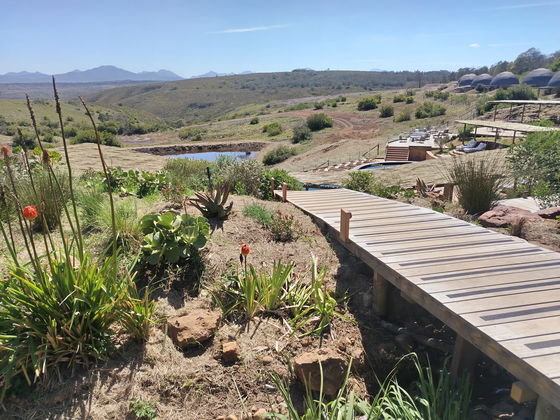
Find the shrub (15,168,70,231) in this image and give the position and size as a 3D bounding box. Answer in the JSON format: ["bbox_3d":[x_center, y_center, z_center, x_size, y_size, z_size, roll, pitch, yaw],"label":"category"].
[{"bbox_3d":[-3.303,-0.146,5.400,0.760,0.760,0.720,-13,22,-31],"label":"shrub"}]

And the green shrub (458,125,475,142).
[{"bbox_3d":[19.692,-8.078,41.000,1.700,1.750,1.600,8,21,24],"label":"green shrub"}]

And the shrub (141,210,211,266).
[{"bbox_3d":[-1.060,0.286,3.900,0.670,0.480,0.620,-6,19,-16],"label":"shrub"}]

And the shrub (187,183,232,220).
[{"bbox_3d":[-0.967,-0.118,5.400,0.600,0.460,0.560,-5,19,-10],"label":"shrub"}]

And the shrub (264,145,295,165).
[{"bbox_3d":[-0.153,-5.644,39.188,3.229,1.931,2.422,0,19,0],"label":"shrub"}]

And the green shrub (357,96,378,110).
[{"bbox_3d":[16.675,-20.227,73.601,4.068,2.472,3.458,0,19,0],"label":"green shrub"}]

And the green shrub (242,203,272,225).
[{"bbox_3d":[-0.296,0.046,5.100,0.390,0.240,0.370,-2,19,-3],"label":"green shrub"}]

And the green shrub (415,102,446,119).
[{"bbox_3d":[24.030,-15.887,62.000,4.900,2.400,3.800,6,20,20],"label":"green shrub"}]

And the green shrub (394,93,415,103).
[{"bbox_3d":[26.292,-23.659,81.673,4.006,2.022,3.004,0,19,0],"label":"green shrub"}]

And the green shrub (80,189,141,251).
[{"bbox_3d":[-2.030,0.078,4.540,0.686,0.683,0.617,0,19,0],"label":"green shrub"}]

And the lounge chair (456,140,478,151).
[{"bbox_3d":[18.011,-6.196,37.300,1.900,0.750,0.750,-11,21,-28],"label":"lounge chair"}]

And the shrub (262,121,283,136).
[{"bbox_3d":[-1.159,-12.545,59.621,3.070,2.346,2.610,0,19,0],"label":"shrub"}]

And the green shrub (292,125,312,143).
[{"bbox_3d":[2.897,-9.851,50.000,2.500,2.100,2.400,0,19,3],"label":"green shrub"}]

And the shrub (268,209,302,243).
[{"bbox_3d":[0.055,0.164,4.648,0.383,0.384,0.364,0,19,0],"label":"shrub"}]

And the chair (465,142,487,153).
[{"bbox_3d":[18.125,-5.794,36.000,1.900,0.750,0.750,-11,21,-28],"label":"chair"}]

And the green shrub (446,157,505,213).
[{"bbox_3d":[2.971,-0.388,5.768,0.769,0.820,0.731,0,19,0],"label":"green shrub"}]

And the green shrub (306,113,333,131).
[{"bbox_3d":[6.002,-13.447,59.000,3.900,2.500,3.600,1,19,6],"label":"green shrub"}]

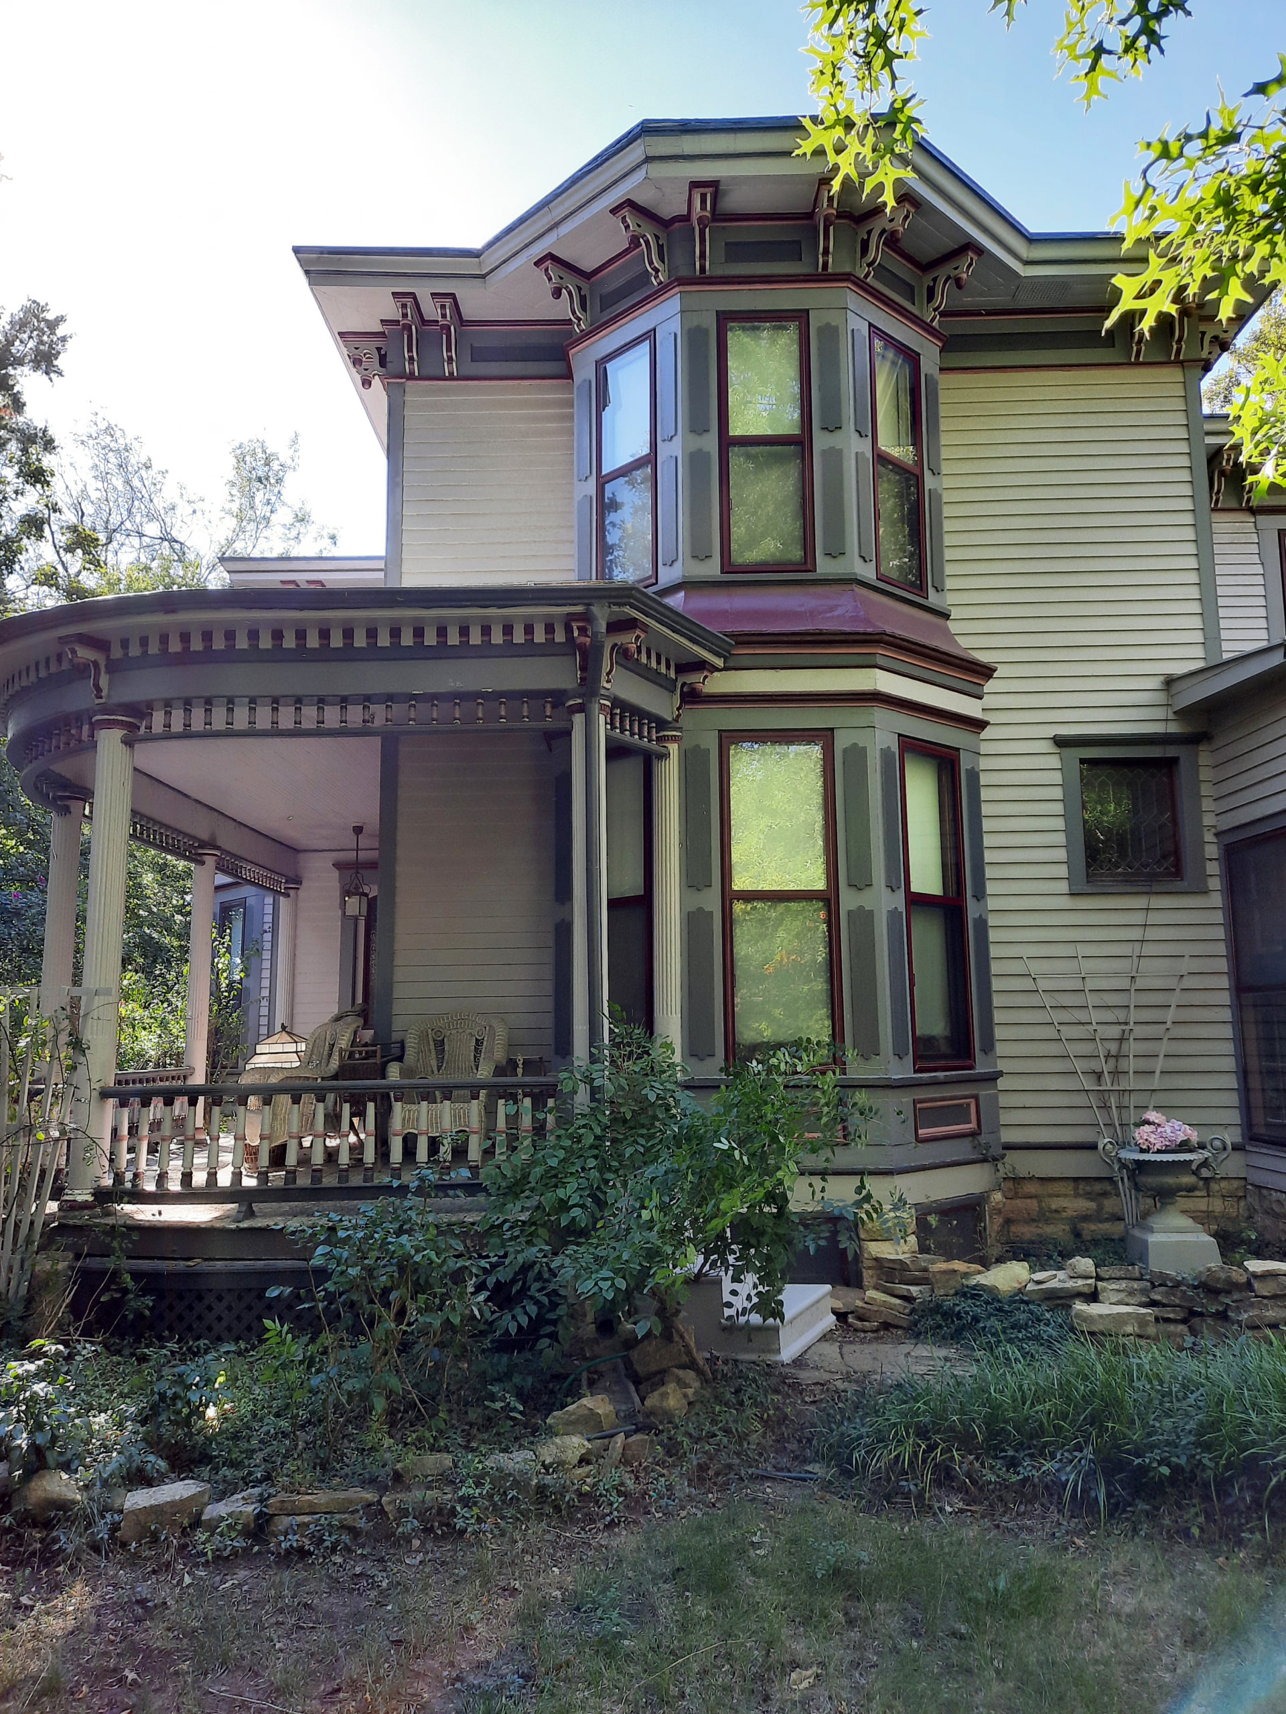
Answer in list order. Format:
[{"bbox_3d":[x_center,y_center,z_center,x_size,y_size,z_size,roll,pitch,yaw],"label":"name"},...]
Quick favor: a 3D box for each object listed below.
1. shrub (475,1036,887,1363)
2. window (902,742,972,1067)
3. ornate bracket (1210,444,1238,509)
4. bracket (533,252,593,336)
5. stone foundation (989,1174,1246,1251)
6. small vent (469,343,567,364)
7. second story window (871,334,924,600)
[{"bbox_3d":[0.185,1.485,5.535,1.680,1.420,1.250,-1,-9,1],"label":"shrub"},{"bbox_3d":[1.871,0.298,7.840,0.700,2.080,0.120,8,-12,-43],"label":"window"},{"bbox_3d":[5.745,-3.737,12.245,0.190,0.435,0.410,-1,-8,2],"label":"ornate bracket"},{"bbox_3d":[-0.591,-4.125,9.121,0.395,0.450,0.170,8,-12,-43],"label":"bracket"},{"bbox_3d":[3.275,2.456,8.540,1.725,0.493,0.300,-1,-8,2],"label":"stone foundation"},{"bbox_3d":[-0.985,-4.035,9.920,0.790,0.150,0.040,-1,-8,2],"label":"small vent"},{"bbox_3d":[1.726,-2.690,8.488,0.592,1.810,0.100,7,-11,-43],"label":"second story window"}]

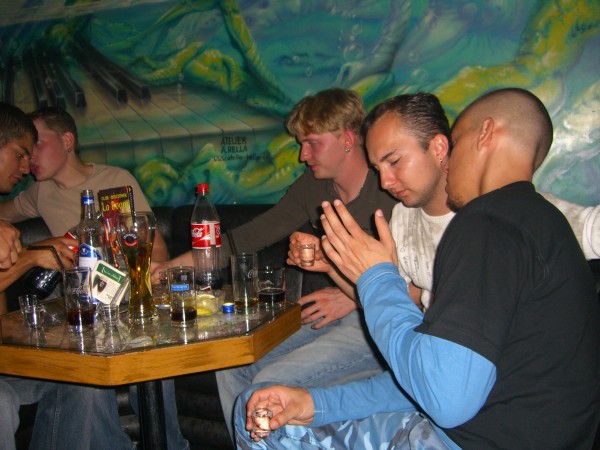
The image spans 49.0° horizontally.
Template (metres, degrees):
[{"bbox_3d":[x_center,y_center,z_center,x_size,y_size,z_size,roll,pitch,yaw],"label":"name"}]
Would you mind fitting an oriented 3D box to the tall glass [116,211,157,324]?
[{"bbox_3d":[-0.358,0.091,1.481,0.089,0.236,0.089,-1,5,0],"label":"tall glass"}]

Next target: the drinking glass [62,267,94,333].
[{"bbox_3d":[-0.466,0.156,1.395,0.061,0.124,0.061,-1,5,0],"label":"drinking glass"}]

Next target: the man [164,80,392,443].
[{"bbox_3d":[0.035,0.240,1.825,0.680,1.250,0.660,-6,6,-43],"label":"man"}]

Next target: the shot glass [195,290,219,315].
[{"bbox_3d":[-0.214,0.179,1.510,0.055,0.048,0.055,-1,5,0],"label":"shot glass"}]

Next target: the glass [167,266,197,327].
[{"bbox_3d":[-0.250,0.153,1.420,0.060,0.116,0.060,-1,5,0],"label":"glass"}]

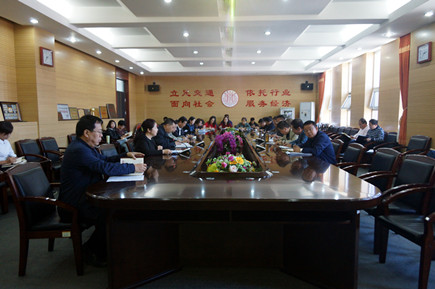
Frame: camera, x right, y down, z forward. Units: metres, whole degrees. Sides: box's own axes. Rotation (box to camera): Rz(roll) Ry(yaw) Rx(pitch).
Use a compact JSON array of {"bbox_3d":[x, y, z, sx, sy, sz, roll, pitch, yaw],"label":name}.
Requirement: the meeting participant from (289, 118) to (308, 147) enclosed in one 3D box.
[{"bbox_3d":[1.467,0.199,5.609,0.700,1.270,0.500,0,5,2],"label":"meeting participant"}]

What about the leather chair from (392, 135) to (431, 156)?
[{"bbox_3d":[3.866,0.264,6.629,0.590,0.890,0.560,0,5,0],"label":"leather chair"}]

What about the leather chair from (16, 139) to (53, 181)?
[{"bbox_3d":[-3.034,0.367,5.691,0.630,0.920,0.570,0,5,2],"label":"leather chair"}]

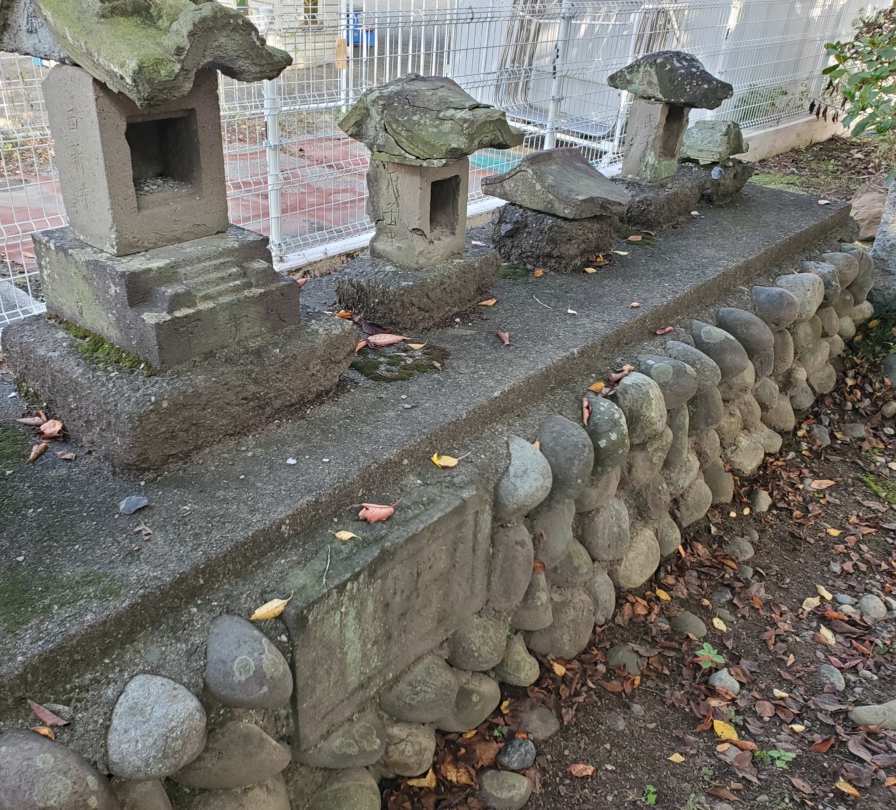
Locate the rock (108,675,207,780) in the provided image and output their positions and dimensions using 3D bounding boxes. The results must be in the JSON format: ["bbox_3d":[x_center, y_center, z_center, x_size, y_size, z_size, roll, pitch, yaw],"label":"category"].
[{"bbox_3d":[-0.712,0.792,1.997,0.210,0.260,0.232,28,38,33],"label":"rock"}]

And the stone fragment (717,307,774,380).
[{"bbox_3d":[1.445,-0.299,3.940,0.255,0.314,0.235,28,39,33],"label":"stone fragment"}]

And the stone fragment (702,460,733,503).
[{"bbox_3d":[0.874,0.251,2.624,0.098,0.160,0.085,28,38,34],"label":"stone fragment"}]

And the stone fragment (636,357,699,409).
[{"bbox_3d":[0.990,-0.102,3.667,0.290,0.240,0.210,30,40,34],"label":"stone fragment"}]

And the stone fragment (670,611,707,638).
[{"bbox_3d":[0.834,0.761,2.813,0.128,0.070,0.093,27,37,33],"label":"stone fragment"}]

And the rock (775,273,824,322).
[{"bbox_3d":[1.898,-0.581,4.381,0.245,0.265,0.255,28,39,33],"label":"rock"}]

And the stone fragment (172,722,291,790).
[{"bbox_3d":[-0.549,0.888,2.049,0.270,0.140,0.170,-2,33,-11],"label":"stone fragment"}]

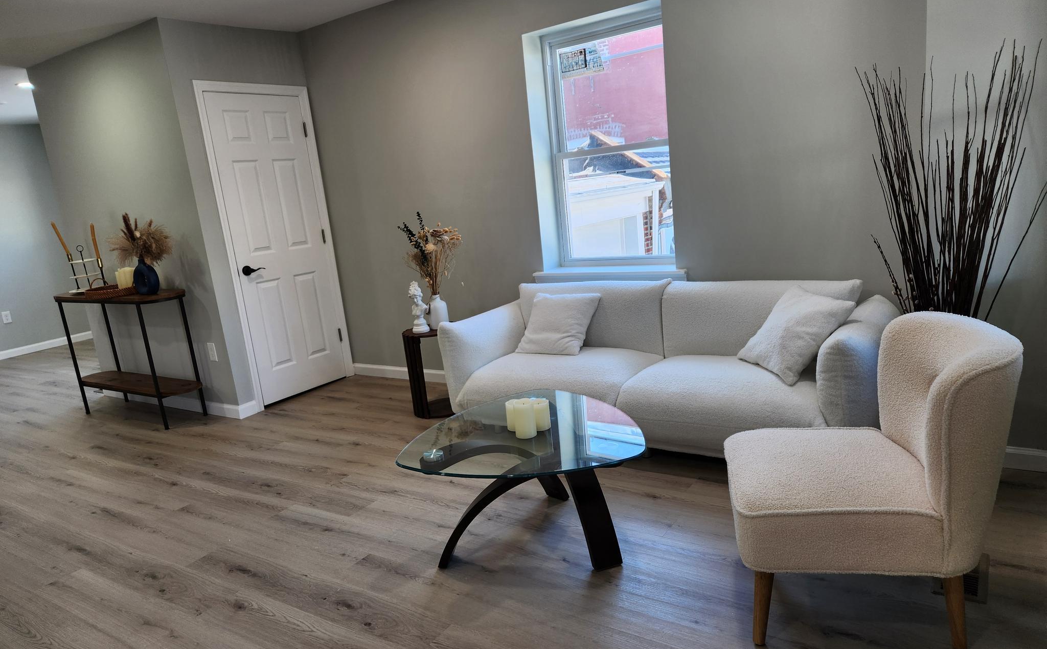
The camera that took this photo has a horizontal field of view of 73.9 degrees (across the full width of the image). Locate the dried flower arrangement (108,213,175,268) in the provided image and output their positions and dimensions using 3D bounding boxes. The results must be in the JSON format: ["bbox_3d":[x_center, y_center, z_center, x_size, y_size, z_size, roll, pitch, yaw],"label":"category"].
[{"bbox_3d":[-2.399,-0.533,4.377,0.360,0.340,0.320,2,15,34],"label":"dried flower arrangement"}]

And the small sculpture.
[{"bbox_3d":[-0.615,-0.112,4.067,0.110,0.300,0.100,2,15,34],"label":"small sculpture"}]

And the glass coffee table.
[{"bbox_3d":[0.083,0.595,2.479,0.830,0.455,0.820,2,15,34],"label":"glass coffee table"}]

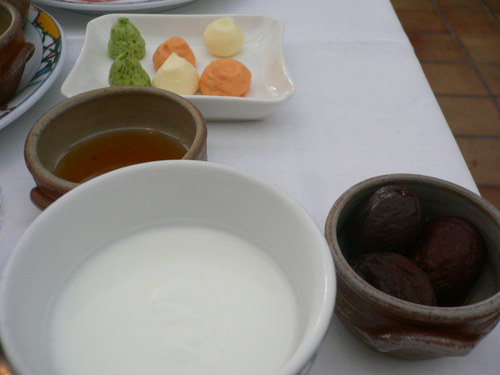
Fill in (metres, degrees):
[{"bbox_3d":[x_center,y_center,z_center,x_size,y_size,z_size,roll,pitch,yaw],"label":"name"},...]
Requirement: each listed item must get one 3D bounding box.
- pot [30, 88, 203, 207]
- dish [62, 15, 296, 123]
[{"bbox_3d":[-0.073,-0.007,0.287,0.096,0.053,0.102,1,44,-1],"label":"pot"},{"bbox_3d":[-0.051,-0.097,0.402,0.166,0.026,0.127,-1,44,-4],"label":"dish"}]

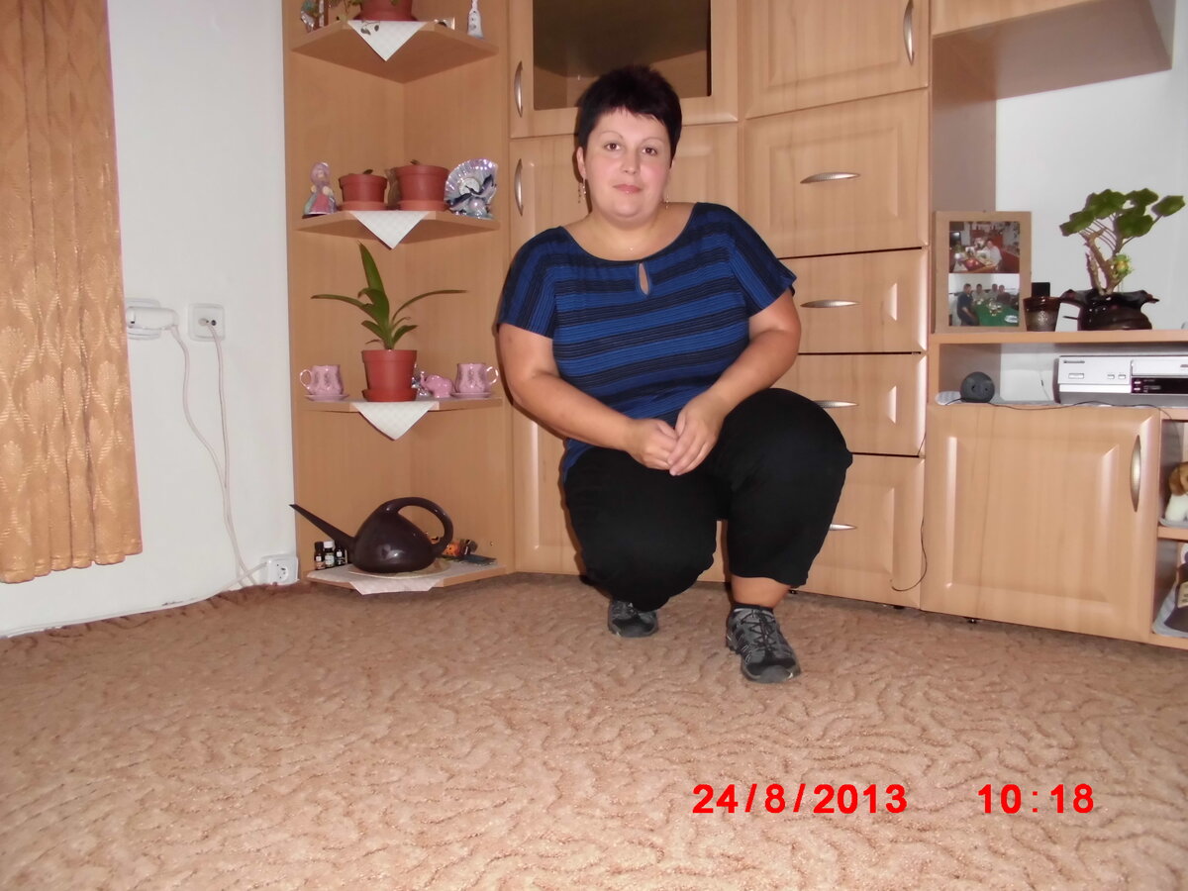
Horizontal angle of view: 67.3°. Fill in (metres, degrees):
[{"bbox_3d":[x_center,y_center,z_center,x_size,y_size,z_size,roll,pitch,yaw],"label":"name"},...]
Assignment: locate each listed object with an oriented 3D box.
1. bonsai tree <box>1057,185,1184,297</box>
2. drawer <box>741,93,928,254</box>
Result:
[{"bbox_3d":[1.005,-0.388,1.699,0.207,0.199,0.190,2,5,30],"label":"bonsai tree"},{"bbox_3d":[0.511,-0.561,1.901,0.403,0.313,0.040,3,6,37],"label":"drawer"}]

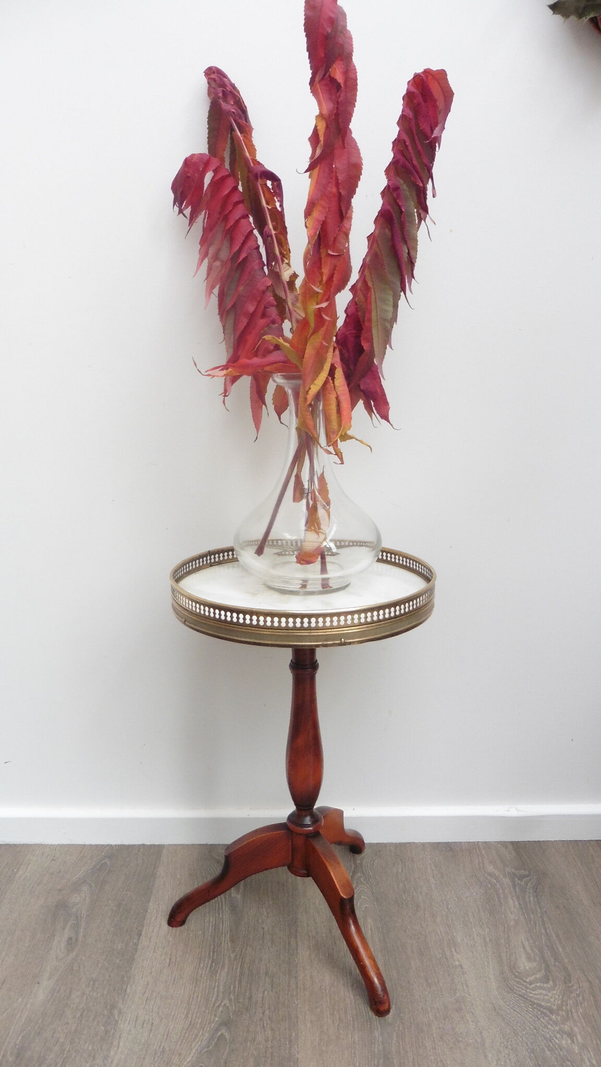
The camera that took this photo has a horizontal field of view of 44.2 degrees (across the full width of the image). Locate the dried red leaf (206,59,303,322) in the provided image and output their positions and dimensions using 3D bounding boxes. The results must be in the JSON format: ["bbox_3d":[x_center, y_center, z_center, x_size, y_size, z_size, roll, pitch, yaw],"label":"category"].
[{"bbox_3d":[-0.049,-0.383,0.856,0.066,0.280,0.080,-16,5,4],"label":"dried red leaf"}]

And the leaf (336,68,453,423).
[{"bbox_3d":[0.105,-0.316,0.842,0.080,0.359,0.090,12,13,-3],"label":"leaf"}]

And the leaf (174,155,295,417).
[{"bbox_3d":[-0.073,-0.268,0.832,0.084,0.274,0.090,-15,17,4],"label":"leaf"}]

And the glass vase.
[{"bbox_3d":[0.008,-0.061,0.903,0.181,0.255,0.181,0,14,0],"label":"glass vase"}]

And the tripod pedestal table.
[{"bbox_3d":[-0.010,0.300,0.986,0.347,0.521,0.330,0,14,0],"label":"tripod pedestal table"}]

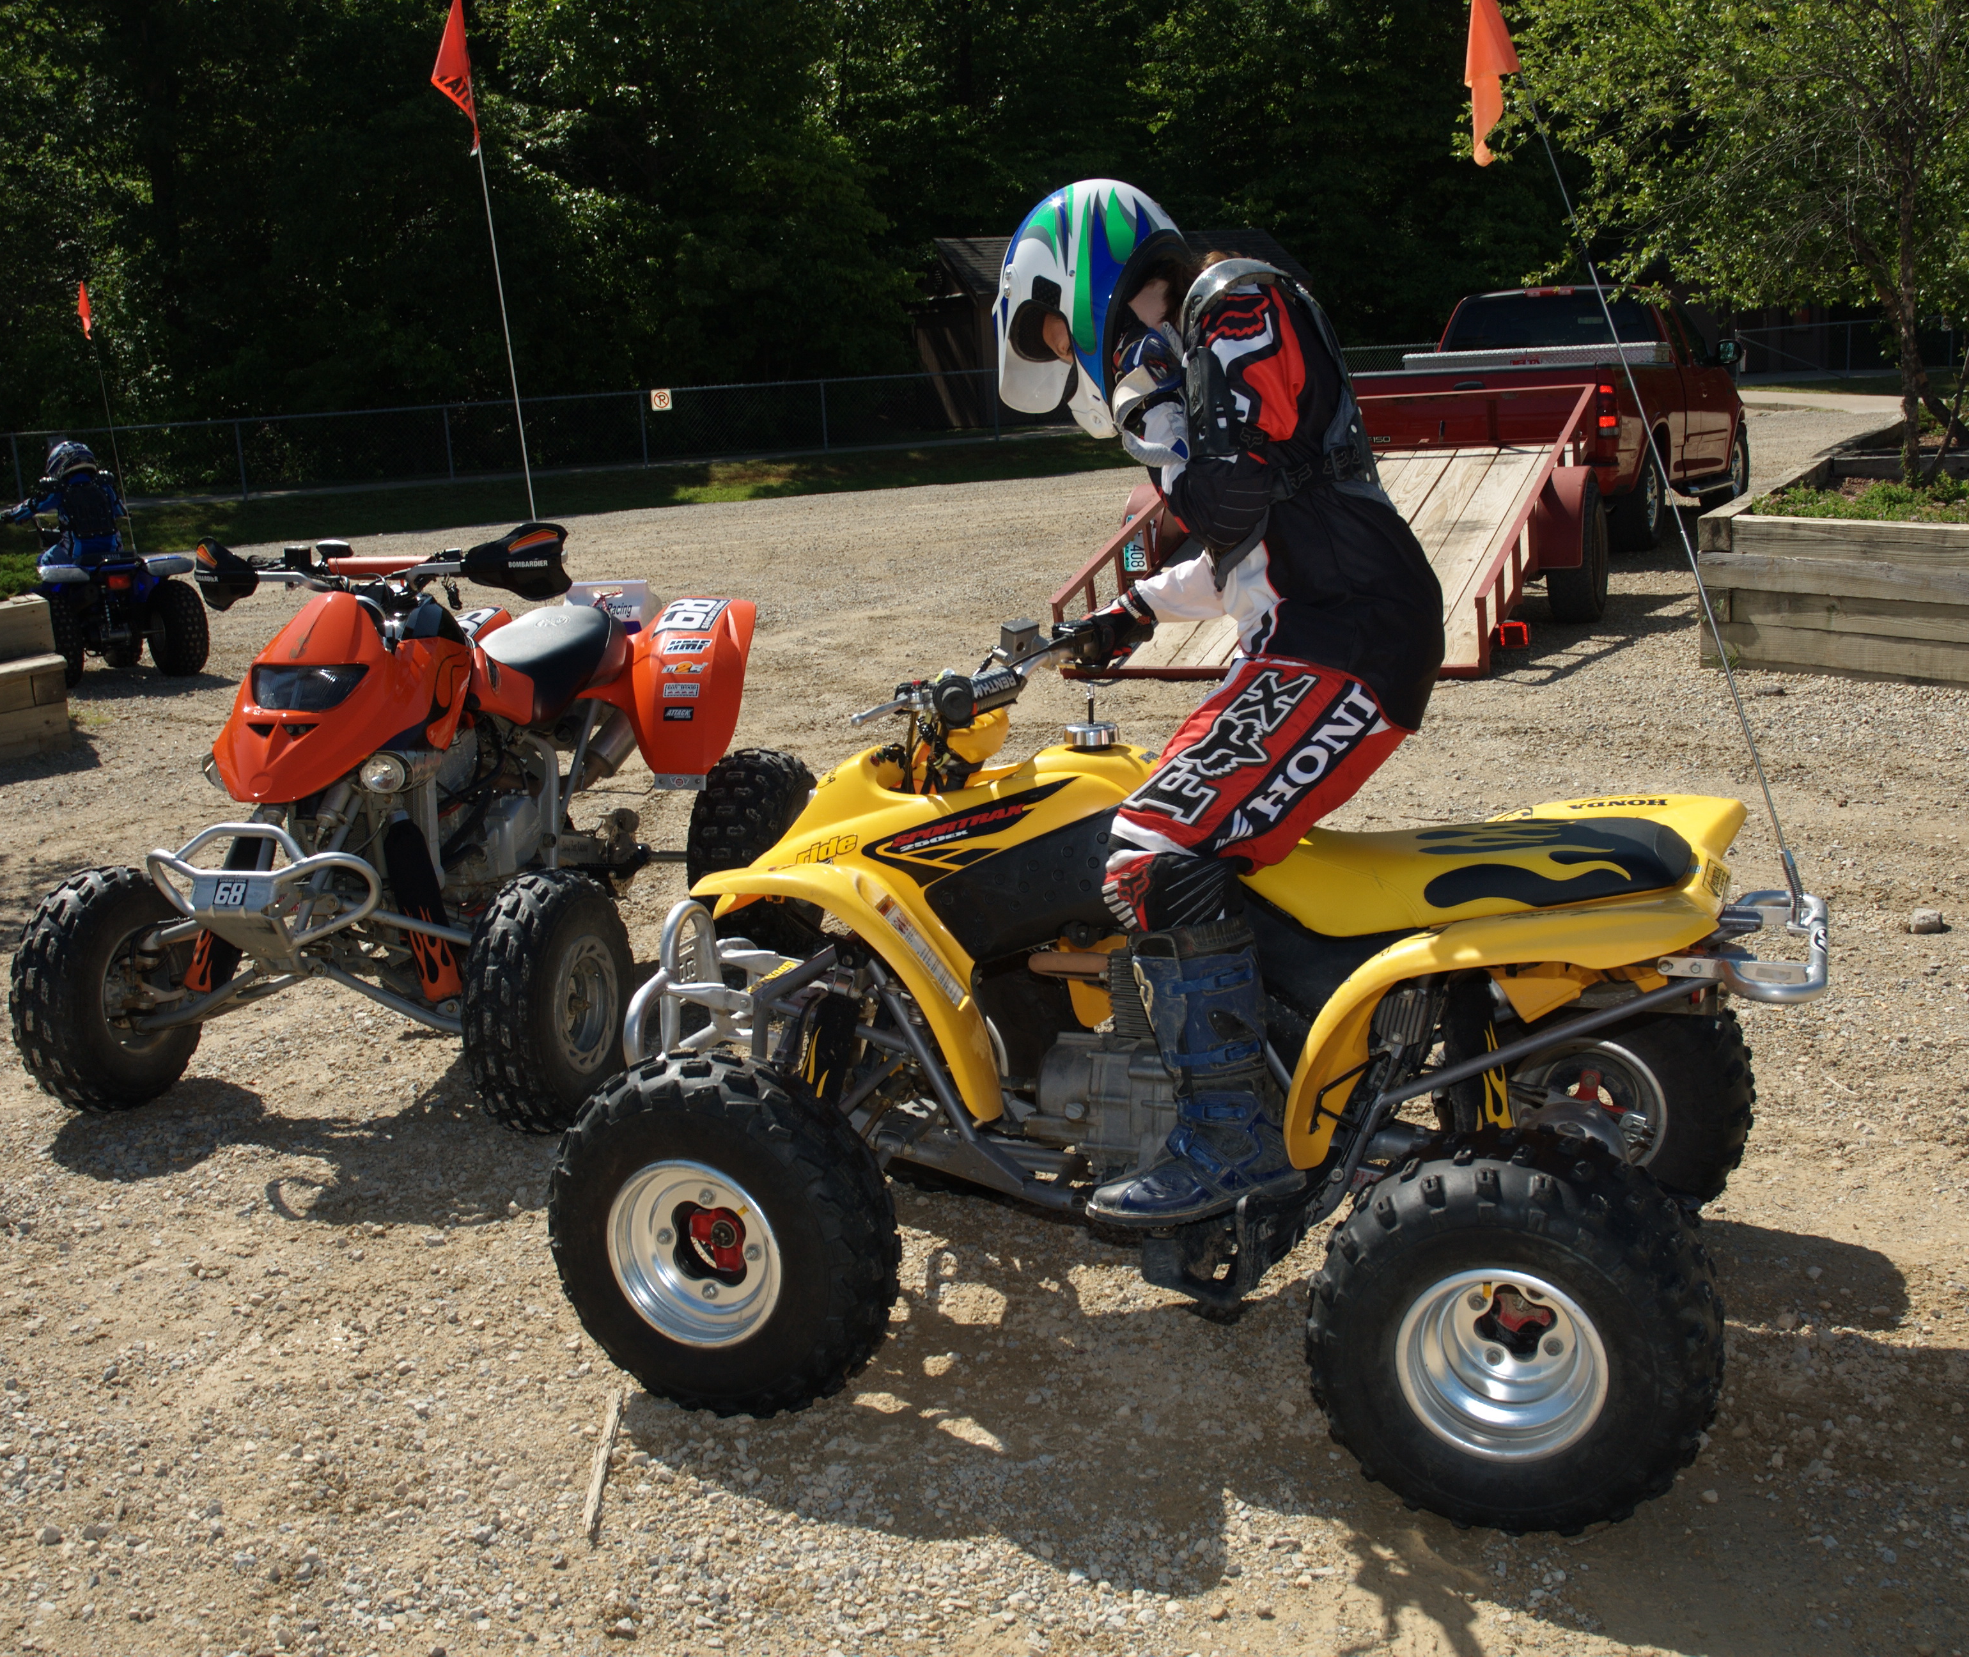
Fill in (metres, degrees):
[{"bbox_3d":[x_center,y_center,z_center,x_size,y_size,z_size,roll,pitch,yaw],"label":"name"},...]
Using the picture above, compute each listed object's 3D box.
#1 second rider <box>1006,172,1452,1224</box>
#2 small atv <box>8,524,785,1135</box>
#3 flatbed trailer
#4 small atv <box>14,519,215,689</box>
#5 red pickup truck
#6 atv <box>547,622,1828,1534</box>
[{"bbox_3d":[0.363,-0.211,3.388,0.700,1.470,0.660,1,12,21],"label":"second rider"},{"bbox_3d":[-1.233,-0.117,5.382,1.240,1.200,1.880,0,12,17],"label":"small atv"},{"bbox_3d":[2.024,-1.649,12.146,2.372,1.098,4.116,2,12,22],"label":"flatbed trailer"},{"bbox_3d":[-4.961,-1.296,12.738,0.911,0.882,1.450,-9,13,-26],"label":"small atv"},{"bbox_3d":[4.225,-3.087,16.811,2.000,1.880,5.600,3,13,26],"label":"red pickup truck"},{"bbox_3d":[0.308,0.237,3.510,1.850,1.090,1.150,1,12,21],"label":"atv"}]

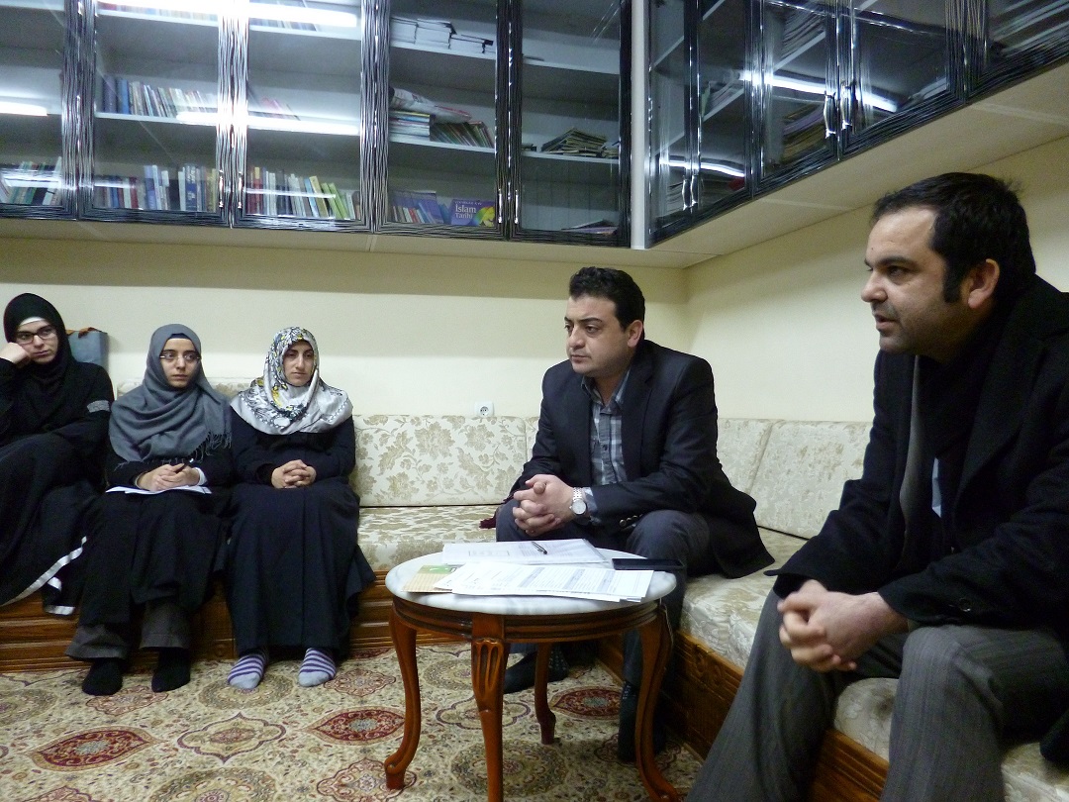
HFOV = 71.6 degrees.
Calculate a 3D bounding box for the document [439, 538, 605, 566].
[{"bbox_3d":[-0.030,0.321,1.575,0.318,0.010,0.222,0,0,-7],"label":"document"}]

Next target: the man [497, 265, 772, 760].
[{"bbox_3d":[0.300,0.230,2.050,0.590,1.170,0.700,1,0,45],"label":"man"}]

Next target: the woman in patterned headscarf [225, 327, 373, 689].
[{"bbox_3d":[-0.800,0.285,2.530,0.490,1.100,0.770,0,0,-15],"label":"woman in patterned headscarf"}]

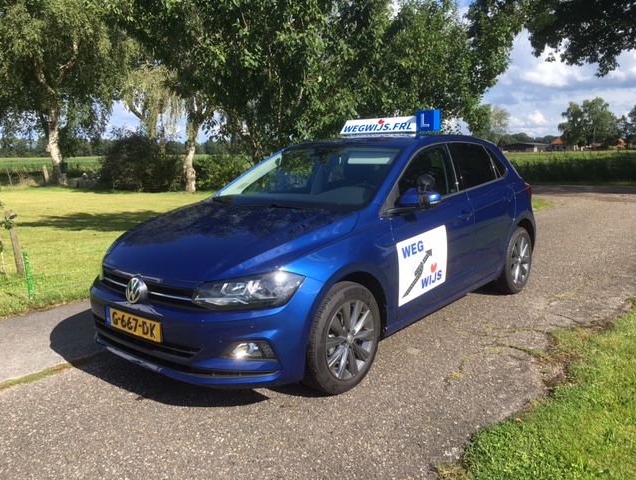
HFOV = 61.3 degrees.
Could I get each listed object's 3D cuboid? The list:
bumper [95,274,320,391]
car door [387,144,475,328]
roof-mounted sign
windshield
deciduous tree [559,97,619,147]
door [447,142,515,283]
[{"bbox_3d":[-0.810,0.412,3.011,1.720,0.500,0.530,7,12,40],"label":"bumper"},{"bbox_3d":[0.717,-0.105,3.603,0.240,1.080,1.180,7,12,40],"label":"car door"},{"bbox_3d":[0.588,-0.954,4.419,0.940,0.180,0.220,7,12,40],"label":"roof-mounted sign"},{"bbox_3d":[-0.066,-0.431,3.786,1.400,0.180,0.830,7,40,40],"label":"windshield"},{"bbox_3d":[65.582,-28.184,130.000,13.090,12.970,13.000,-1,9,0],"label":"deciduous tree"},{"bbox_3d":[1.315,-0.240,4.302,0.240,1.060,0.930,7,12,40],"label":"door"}]

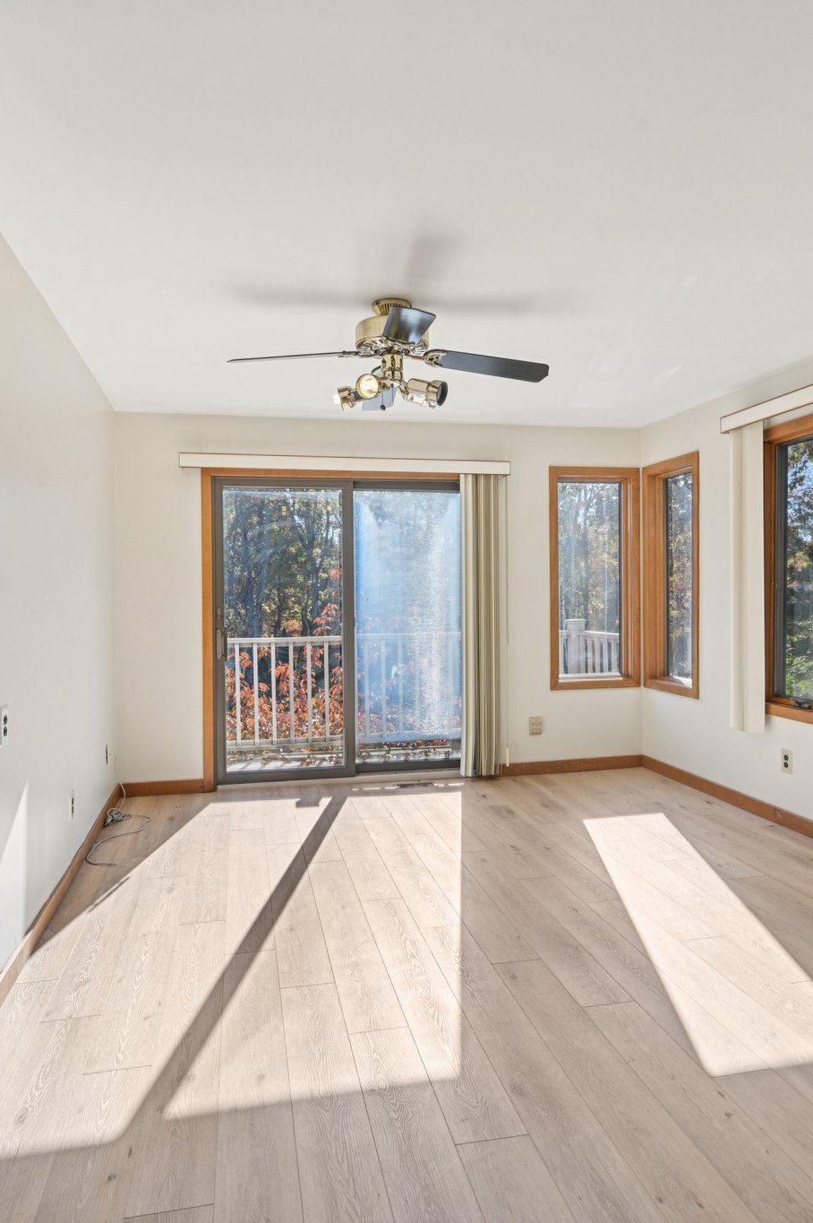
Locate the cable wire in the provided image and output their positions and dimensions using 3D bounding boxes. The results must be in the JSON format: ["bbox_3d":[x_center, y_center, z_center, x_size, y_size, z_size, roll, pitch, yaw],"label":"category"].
[{"bbox_3d":[-1.501,1.165,4.283,0.240,0.060,0.920,-1,1,-12],"label":"cable wire"}]

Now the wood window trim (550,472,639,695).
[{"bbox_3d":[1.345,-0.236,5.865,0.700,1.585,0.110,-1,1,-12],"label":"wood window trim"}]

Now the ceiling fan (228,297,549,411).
[{"bbox_3d":[-0.059,-1.029,3.291,1.300,0.420,1.300,0,1,-8],"label":"ceiling fan"}]

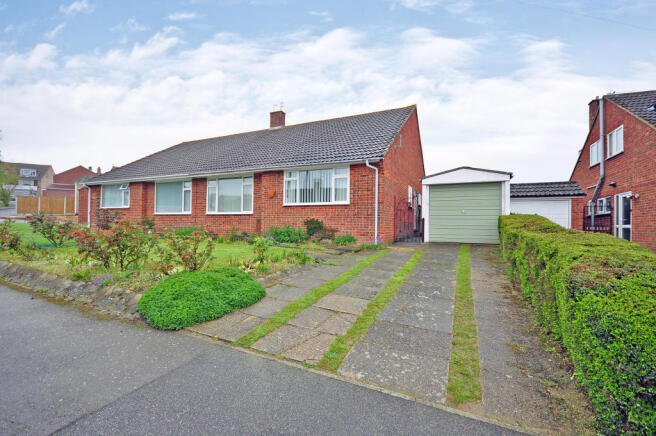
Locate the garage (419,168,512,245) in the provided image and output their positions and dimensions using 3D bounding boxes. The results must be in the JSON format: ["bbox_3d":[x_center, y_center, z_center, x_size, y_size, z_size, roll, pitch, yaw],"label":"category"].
[{"bbox_3d":[5.398,-0.428,10.982,2.550,2.444,5.150,1,1,25],"label":"garage"}]

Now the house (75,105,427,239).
[{"bbox_3d":[-3.161,-2.728,17.410,16.778,6.707,13.270,1,1,25],"label":"house"}]

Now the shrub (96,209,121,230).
[{"bbox_3d":[-10.207,0.070,12.700,0.970,1.040,0.950,1,1,25],"label":"shrub"}]

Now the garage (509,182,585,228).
[{"bbox_3d":[9.681,-0.145,13.535,2.950,2.790,5.400,1,1,25],"label":"garage"}]

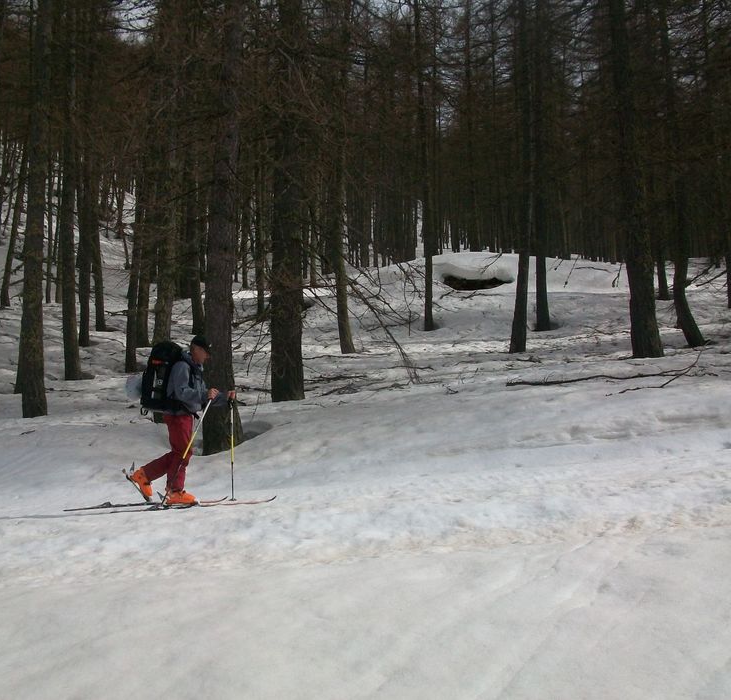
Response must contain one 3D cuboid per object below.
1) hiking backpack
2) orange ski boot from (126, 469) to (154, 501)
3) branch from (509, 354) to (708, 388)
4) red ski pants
[{"bbox_3d":[-2.154,0.296,9.700,0.360,0.730,0.360,8,-7,-4],"label":"hiking backpack"},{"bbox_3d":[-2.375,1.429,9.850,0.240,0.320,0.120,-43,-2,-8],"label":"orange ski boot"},{"bbox_3d":[3.797,0.340,14.500,2.950,0.450,1.100,-2,-7,15],"label":"branch"},{"bbox_3d":[-2.085,1.085,9.700,0.530,0.840,0.420,1,-7,-5],"label":"red ski pants"}]

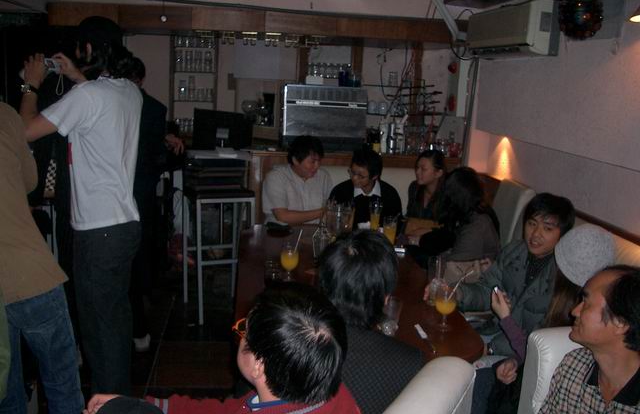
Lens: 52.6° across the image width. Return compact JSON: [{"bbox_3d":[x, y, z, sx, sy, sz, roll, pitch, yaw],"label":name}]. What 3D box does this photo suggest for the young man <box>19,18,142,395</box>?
[{"bbox_3d":[-0.961,0.108,2.691,0.550,1.722,0.520,10,14,33],"label":"young man"}]

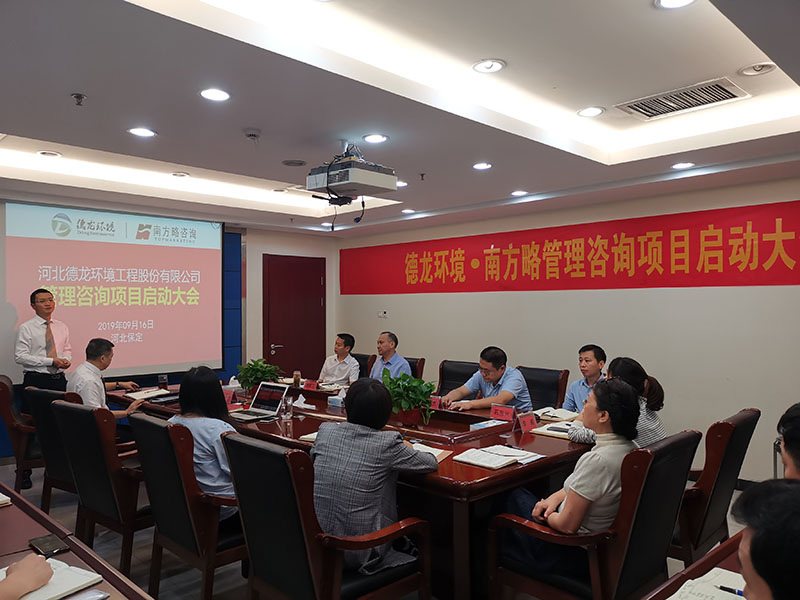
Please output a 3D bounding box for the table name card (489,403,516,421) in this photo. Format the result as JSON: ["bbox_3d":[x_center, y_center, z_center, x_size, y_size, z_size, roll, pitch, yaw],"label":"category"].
[{"bbox_3d":[0.777,0.822,4.589,0.090,0.100,0.200,1,-2,-44],"label":"table name card"}]

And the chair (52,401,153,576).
[{"bbox_3d":[-1.538,1.097,3.610,0.580,1.050,0.700,-1,-1,37],"label":"chair"}]

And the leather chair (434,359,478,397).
[{"bbox_3d":[0.350,1.137,5.874,0.700,1.050,0.580,1,-2,-44],"label":"leather chair"}]

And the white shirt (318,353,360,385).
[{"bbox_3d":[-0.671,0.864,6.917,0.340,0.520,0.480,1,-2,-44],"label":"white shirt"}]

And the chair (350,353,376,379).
[{"bbox_3d":[-0.743,1.161,7.014,0.700,1.050,0.580,1,-1,-36],"label":"chair"}]

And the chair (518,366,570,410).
[{"bbox_3d":[1.133,1.131,5.630,0.660,0.990,0.600,1,-1,-45],"label":"chair"}]

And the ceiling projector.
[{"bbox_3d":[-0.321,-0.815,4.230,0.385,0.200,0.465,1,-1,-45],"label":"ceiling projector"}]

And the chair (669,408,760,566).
[{"bbox_3d":[1.595,1.103,3.503,0.600,0.990,0.660,1,-1,-45],"label":"chair"}]

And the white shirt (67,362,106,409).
[{"bbox_3d":[-2.270,0.740,4.520,0.280,0.580,0.460,1,-1,-45],"label":"white shirt"}]

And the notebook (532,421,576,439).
[{"bbox_3d":[1.042,0.823,3.926,0.380,0.025,0.266,1,-1,-45],"label":"notebook"}]

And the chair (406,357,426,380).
[{"bbox_3d":[-0.127,1.147,6.902,0.660,0.990,0.600,1,-1,-45],"label":"chair"}]

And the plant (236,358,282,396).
[{"bbox_3d":[-1.393,0.760,6.141,0.430,0.380,0.430,0,-1,0],"label":"plant"}]

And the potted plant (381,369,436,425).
[{"bbox_3d":[0.059,0.714,4.636,0.420,0.410,0.420,0,-1,0],"label":"potted plant"}]

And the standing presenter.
[{"bbox_3d":[-3.203,0.764,5.600,0.320,1.720,0.480,-1,-1,42],"label":"standing presenter"}]

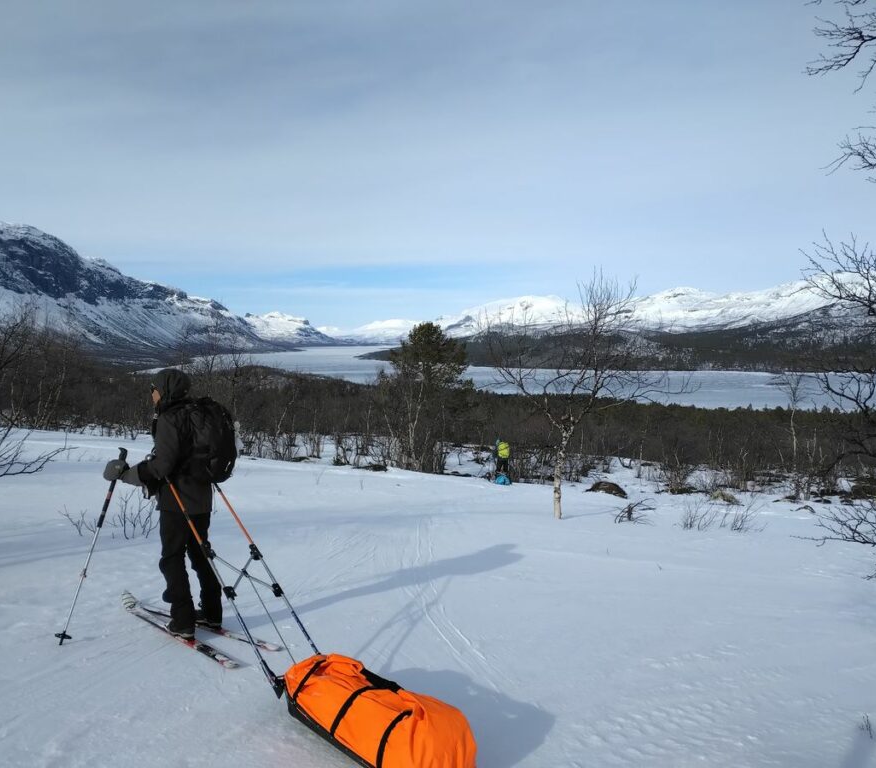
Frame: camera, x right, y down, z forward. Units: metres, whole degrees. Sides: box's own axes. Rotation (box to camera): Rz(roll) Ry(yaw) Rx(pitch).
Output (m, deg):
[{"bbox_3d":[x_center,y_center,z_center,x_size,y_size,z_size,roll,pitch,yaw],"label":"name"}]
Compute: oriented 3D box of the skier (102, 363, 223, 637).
[{"bbox_3d":[-1.844,0.794,5.385,0.680,1.798,0.550,1,4,22],"label":"skier"}]

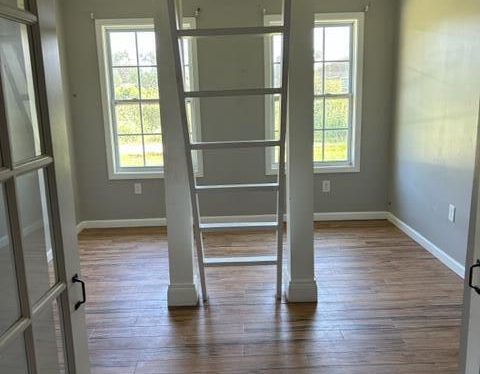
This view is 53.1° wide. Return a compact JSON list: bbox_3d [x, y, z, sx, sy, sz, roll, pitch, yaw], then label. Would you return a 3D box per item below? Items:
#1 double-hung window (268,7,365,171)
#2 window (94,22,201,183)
[{"bbox_3d":[0.769,-0.944,5.007,1.011,1.629,0.100,-2,12,-1],"label":"double-hung window"},{"bbox_3d":[-0.912,-0.889,4.973,1.002,1.619,0.100,-2,12,-1],"label":"window"}]

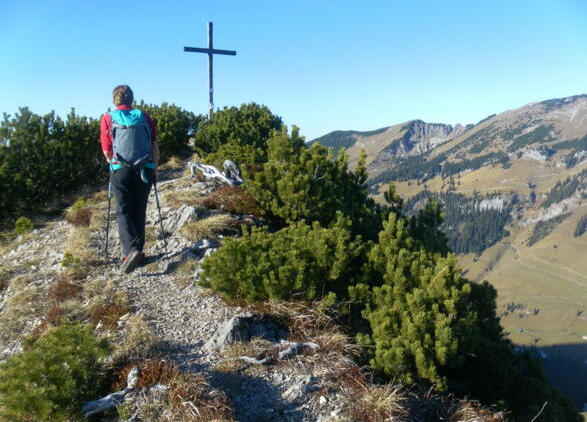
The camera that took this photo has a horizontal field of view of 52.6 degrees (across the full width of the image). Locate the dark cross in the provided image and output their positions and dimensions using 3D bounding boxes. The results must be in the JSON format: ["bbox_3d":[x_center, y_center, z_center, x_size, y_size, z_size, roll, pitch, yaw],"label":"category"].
[{"bbox_3d":[-3.205,-5.174,23.000,2.050,4.340,0.160,-1,3,-22],"label":"dark cross"}]

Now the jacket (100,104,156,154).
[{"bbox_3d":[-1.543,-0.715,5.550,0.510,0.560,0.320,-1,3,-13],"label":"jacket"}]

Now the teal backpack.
[{"bbox_3d":[-1.456,-0.640,5.350,0.380,0.550,0.280,-1,3,-14],"label":"teal backpack"}]

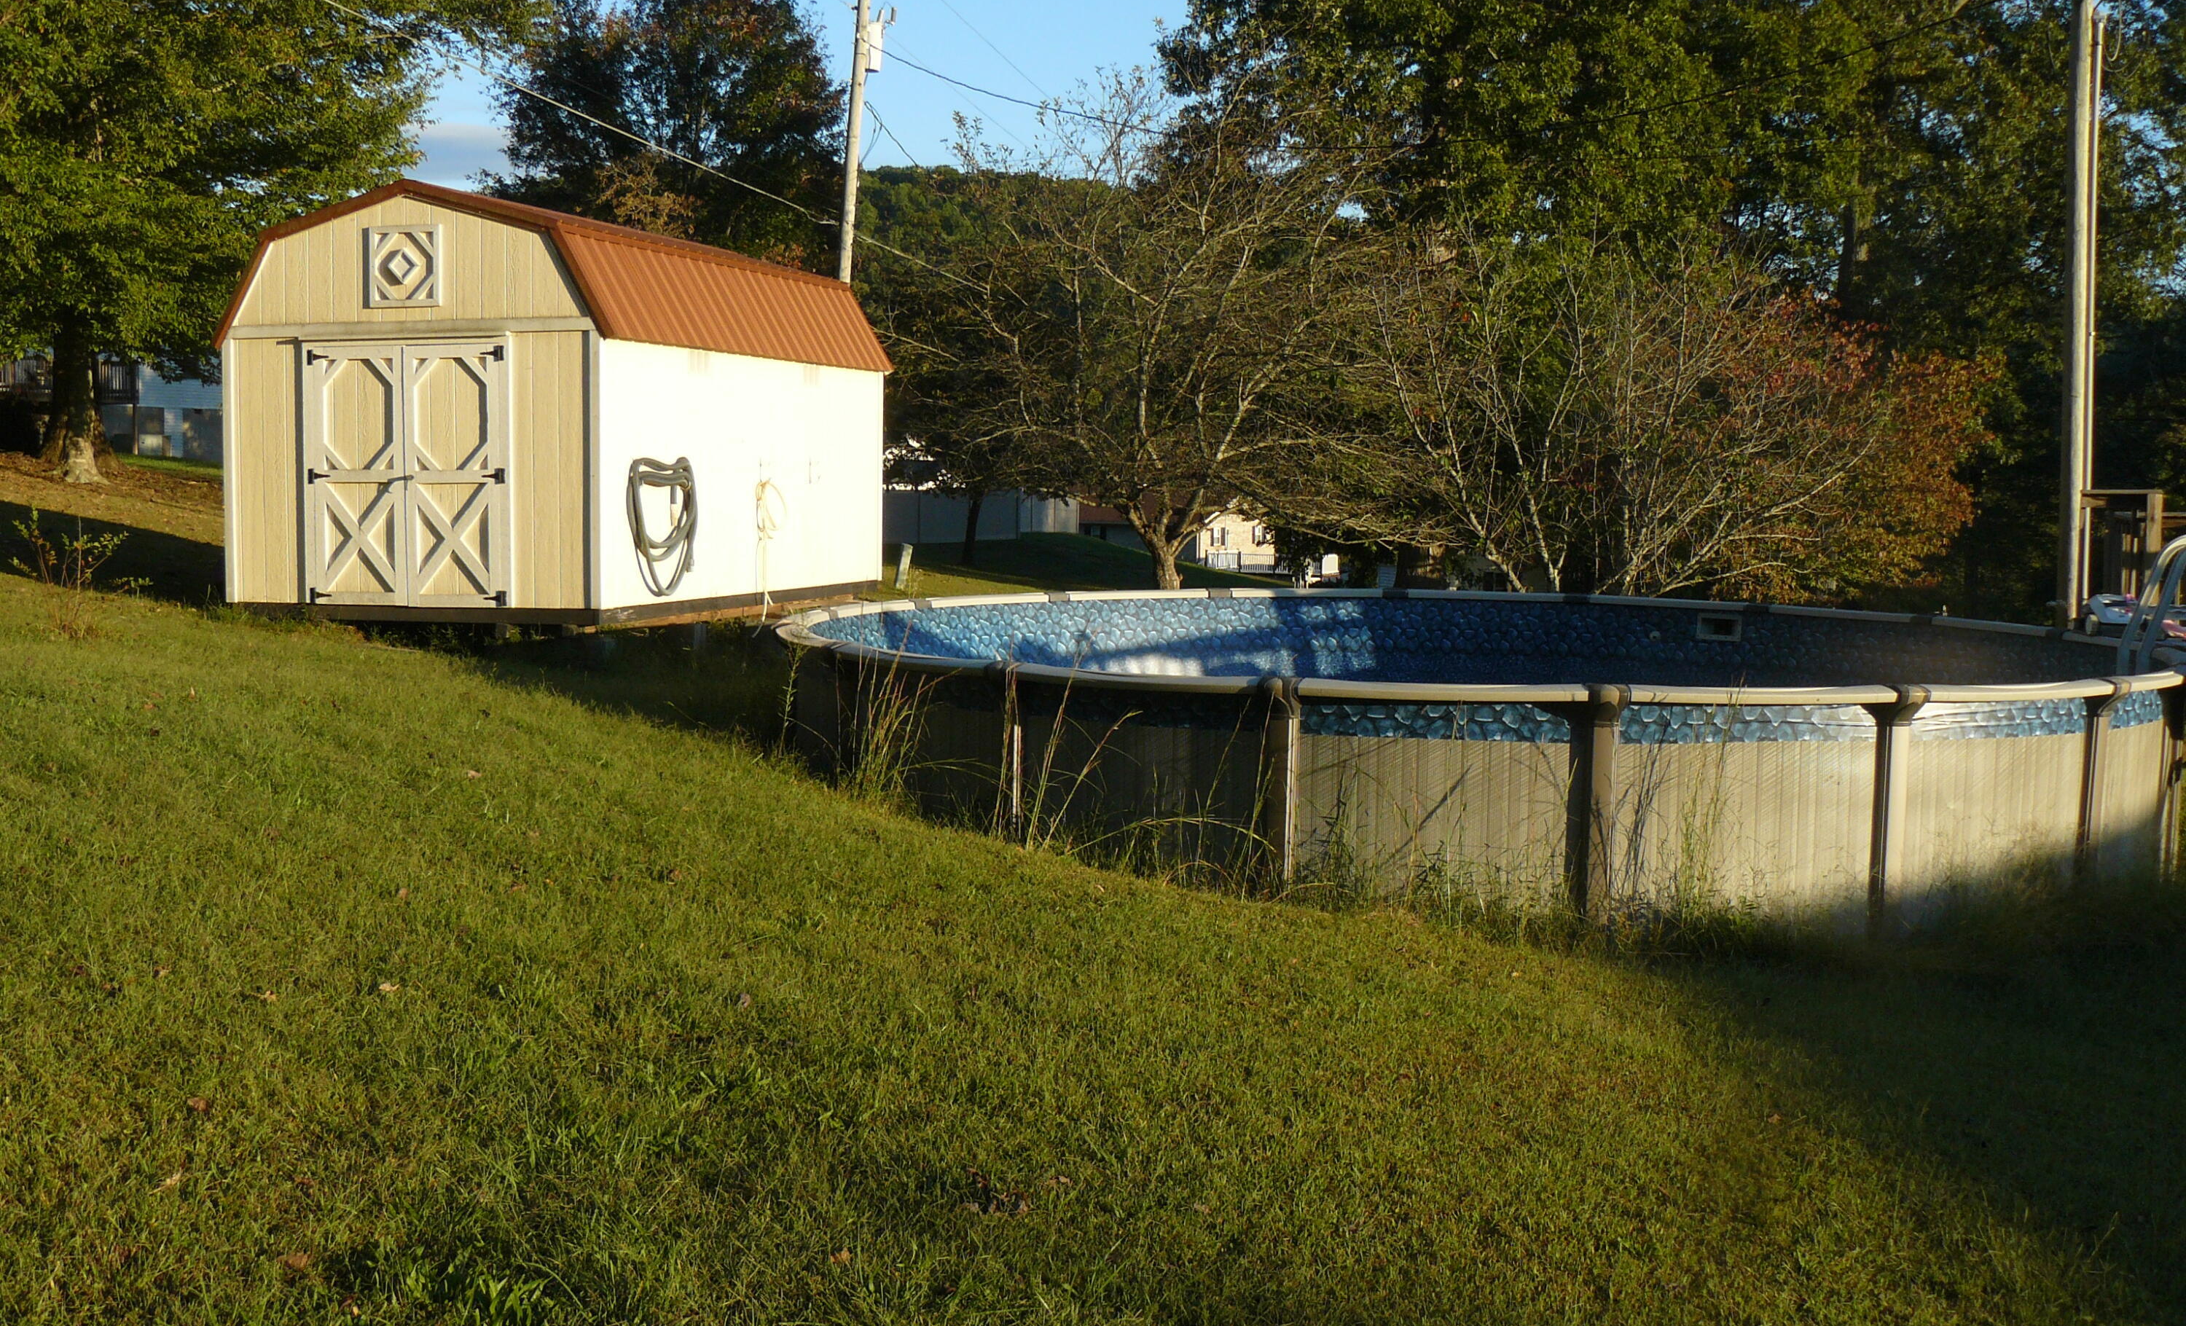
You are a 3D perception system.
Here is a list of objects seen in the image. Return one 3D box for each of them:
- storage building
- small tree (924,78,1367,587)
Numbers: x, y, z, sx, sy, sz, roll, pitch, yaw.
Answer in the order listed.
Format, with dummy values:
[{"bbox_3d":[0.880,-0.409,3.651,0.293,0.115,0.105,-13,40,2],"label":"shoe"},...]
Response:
[{"bbox_3d":[-4.042,-1.986,18.233,3.200,3.090,4.940,2,5,18],"label":"storage building"},{"bbox_3d":[0.617,-3.583,24.729,5.000,5.640,4.800,0,5,0],"label":"small tree"}]

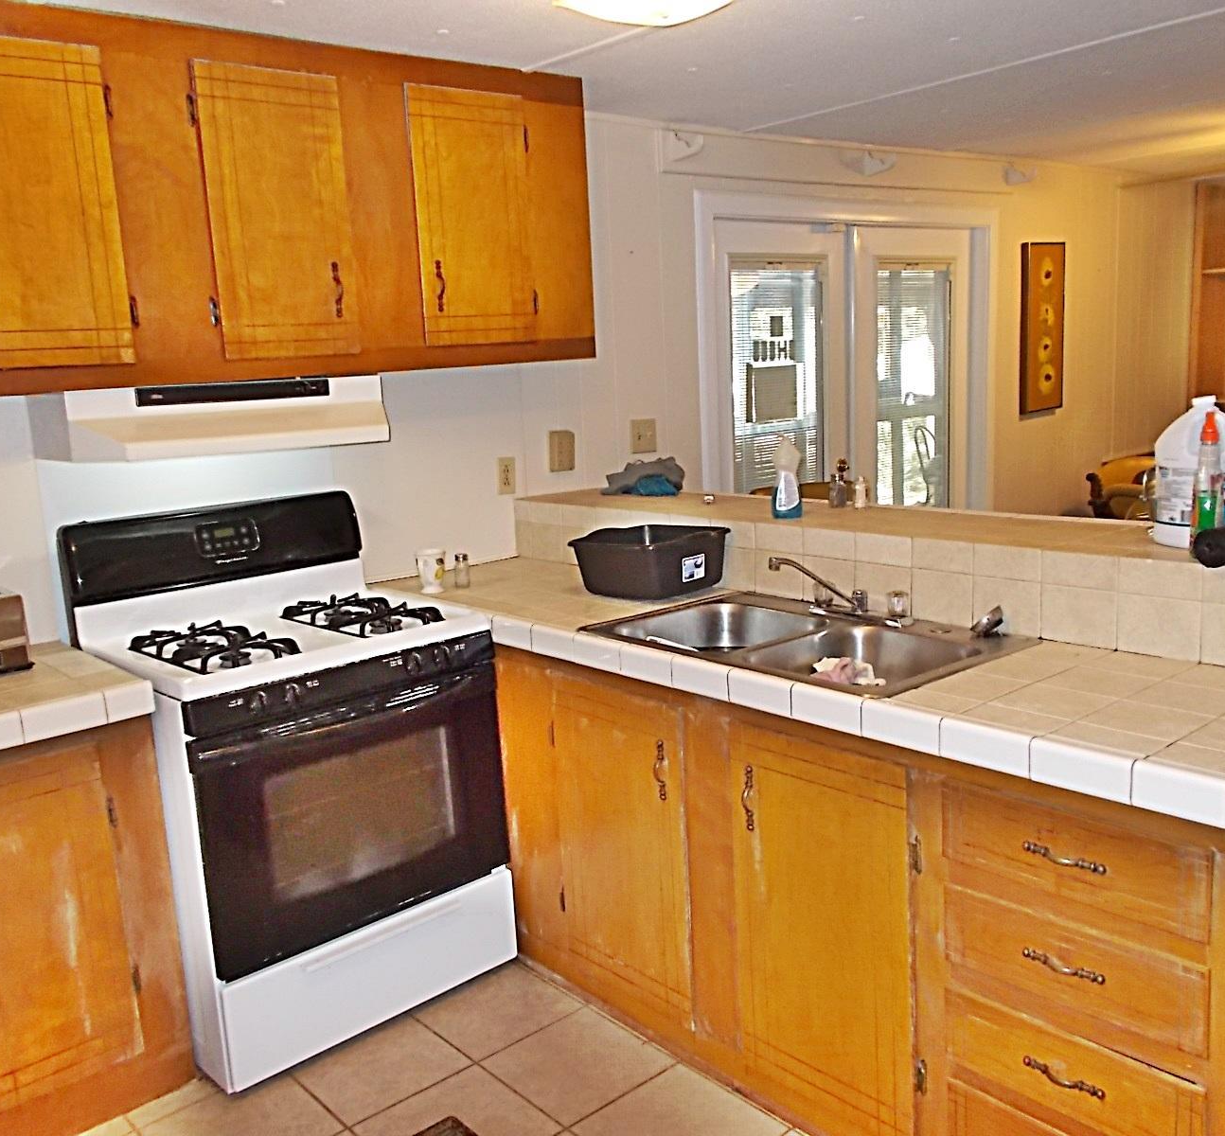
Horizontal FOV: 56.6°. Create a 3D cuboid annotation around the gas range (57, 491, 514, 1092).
[{"bbox_3d":[-0.763,0.458,2.810,0.764,1.194,0.650,-12,13,-40],"label":"gas range"}]

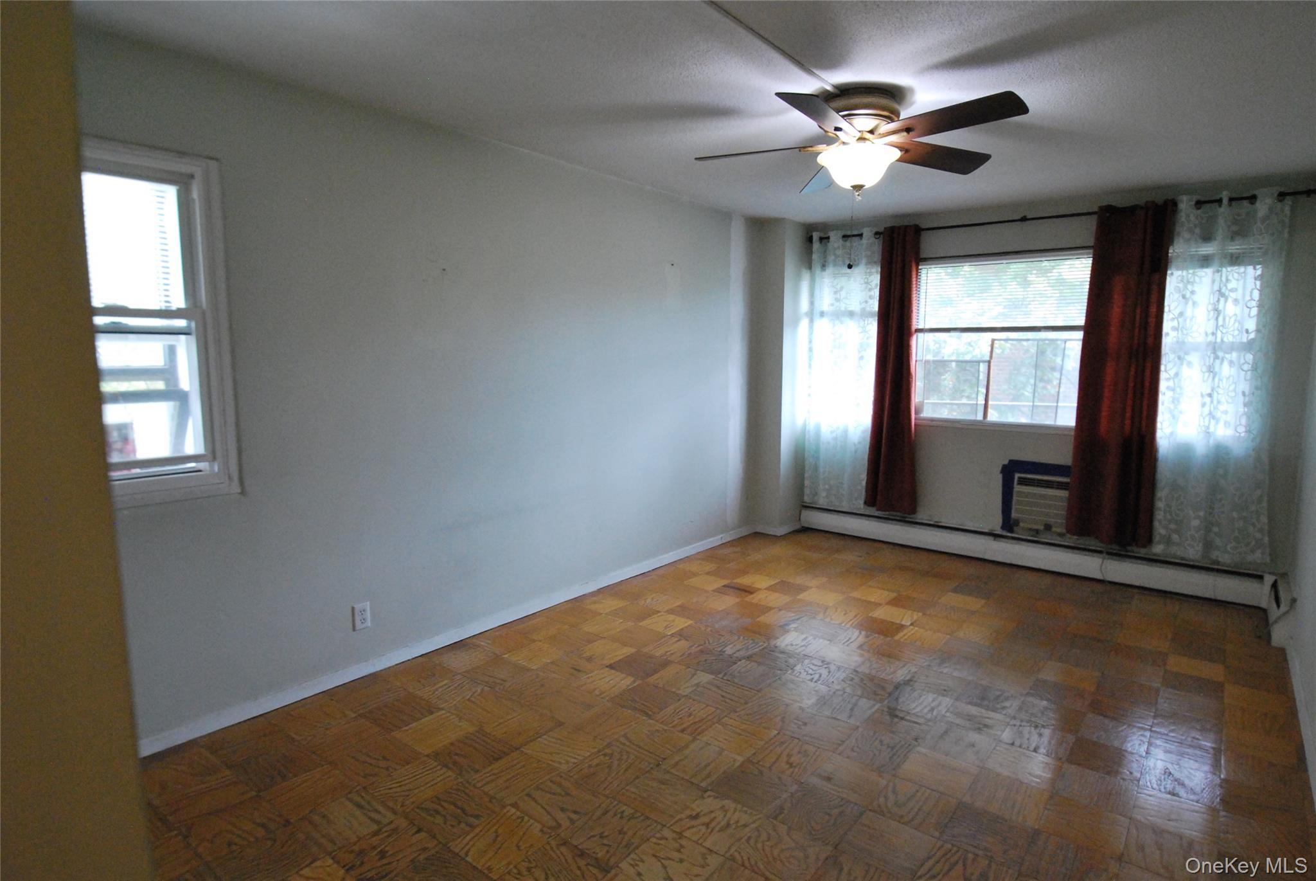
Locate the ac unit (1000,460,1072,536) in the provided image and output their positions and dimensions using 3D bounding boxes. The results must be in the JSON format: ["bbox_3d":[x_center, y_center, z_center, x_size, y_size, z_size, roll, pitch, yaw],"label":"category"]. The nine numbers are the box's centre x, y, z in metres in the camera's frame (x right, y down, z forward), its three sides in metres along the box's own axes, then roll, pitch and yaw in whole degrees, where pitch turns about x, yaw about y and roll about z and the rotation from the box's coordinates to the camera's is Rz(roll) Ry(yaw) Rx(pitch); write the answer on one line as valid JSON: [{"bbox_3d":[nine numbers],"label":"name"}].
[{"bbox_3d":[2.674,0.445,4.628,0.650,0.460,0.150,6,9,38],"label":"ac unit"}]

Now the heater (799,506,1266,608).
[{"bbox_3d":[2.314,0.738,4.858,2.910,0.200,0.075,6,9,38],"label":"heater"}]

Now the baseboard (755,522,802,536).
[{"bbox_3d":[0.981,0.702,5.664,0.225,0.065,0.369,6,9,38],"label":"baseboard"}]

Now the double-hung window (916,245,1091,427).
[{"bbox_3d":[2.321,-0.676,4.768,1.110,1.190,0.100,6,9,38],"label":"double-hung window"}]

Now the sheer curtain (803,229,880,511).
[{"bbox_3d":[1.418,-0.527,5.392,0.570,2.145,0.090,6,9,38],"label":"sheer curtain"}]

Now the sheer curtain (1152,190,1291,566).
[{"bbox_3d":[3.203,-0.322,3.972,0.540,2.105,0.090,6,9,38],"label":"sheer curtain"}]

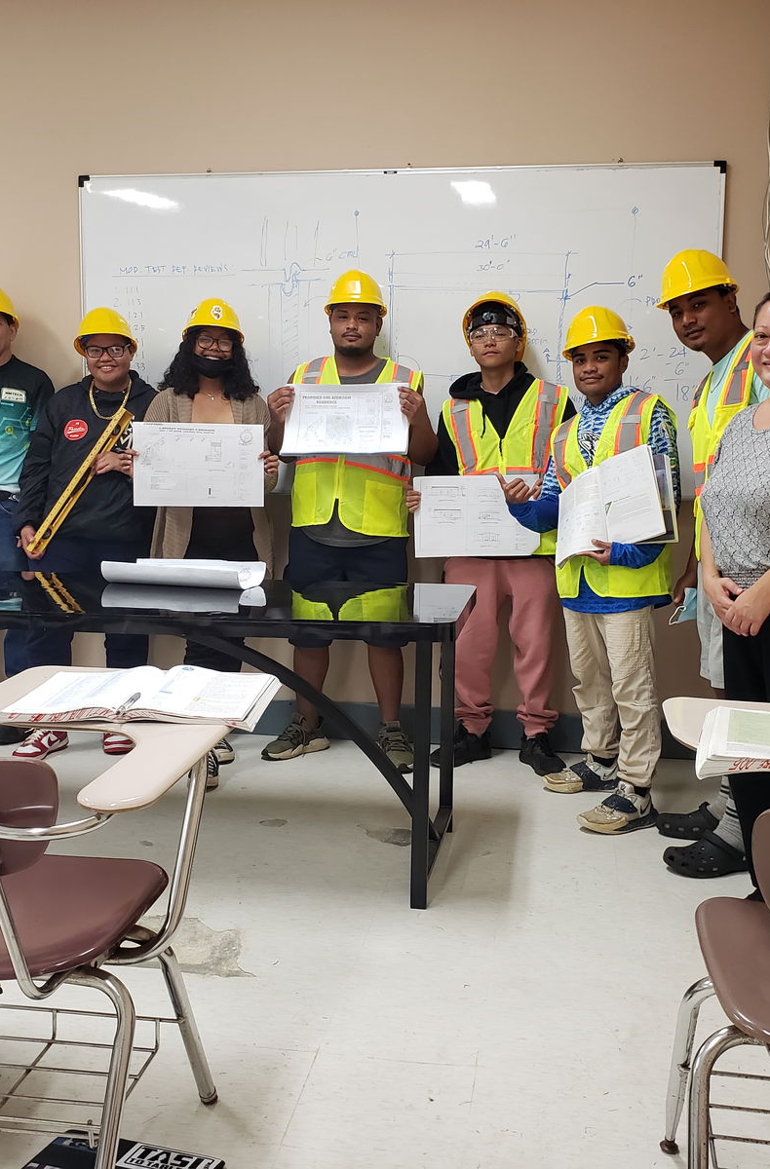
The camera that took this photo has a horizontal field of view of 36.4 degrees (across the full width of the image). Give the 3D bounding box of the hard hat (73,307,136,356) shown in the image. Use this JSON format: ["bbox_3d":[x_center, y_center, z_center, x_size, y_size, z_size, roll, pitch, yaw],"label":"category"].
[{"bbox_3d":[-1.011,-0.919,4.236,0.225,0.160,0.285,0,-9,-8],"label":"hard hat"}]

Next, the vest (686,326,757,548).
[{"bbox_3d":[0.979,-0.377,3.233,0.280,0.640,0.450,-3,7,-31],"label":"vest"}]

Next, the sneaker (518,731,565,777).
[{"bbox_3d":[0.584,0.617,4.348,0.105,0.115,0.285,-2,7,-24],"label":"sneaker"}]

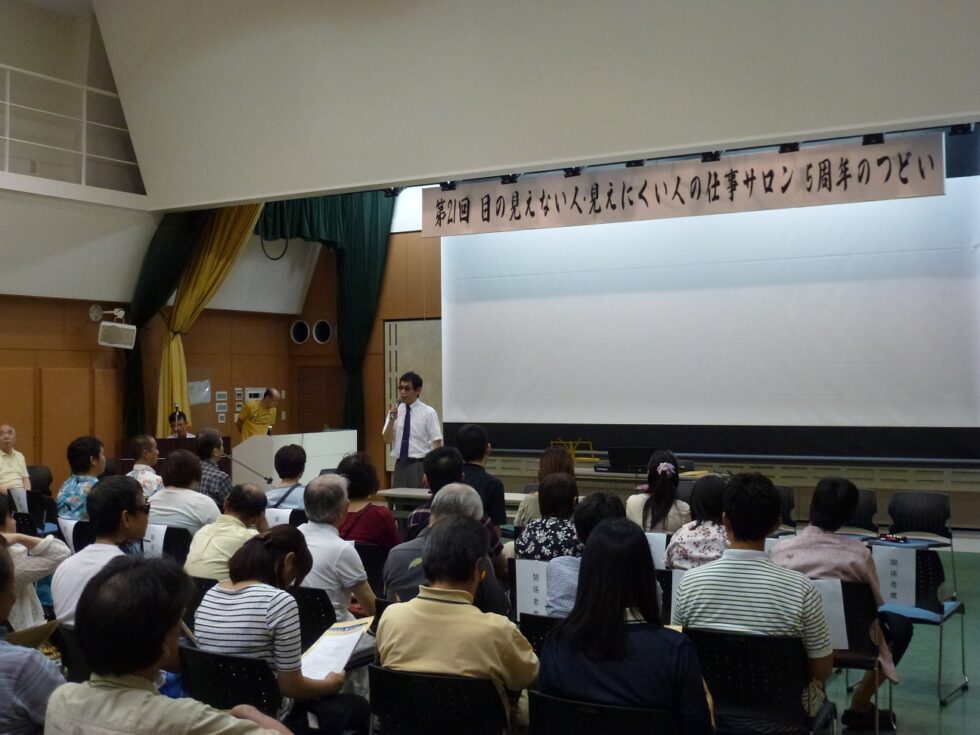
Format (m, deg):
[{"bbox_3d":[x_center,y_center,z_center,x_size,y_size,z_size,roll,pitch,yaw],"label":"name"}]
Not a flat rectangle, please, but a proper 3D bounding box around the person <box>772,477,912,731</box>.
[{"bbox_3d":[1.576,1.095,5.313,0.510,1.200,0.740,-1,-1,31],"label":"person"}]

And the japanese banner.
[{"bbox_3d":[1.465,-1.577,10.384,4.898,0.490,0.030,-1,-1,29],"label":"japanese banner"}]

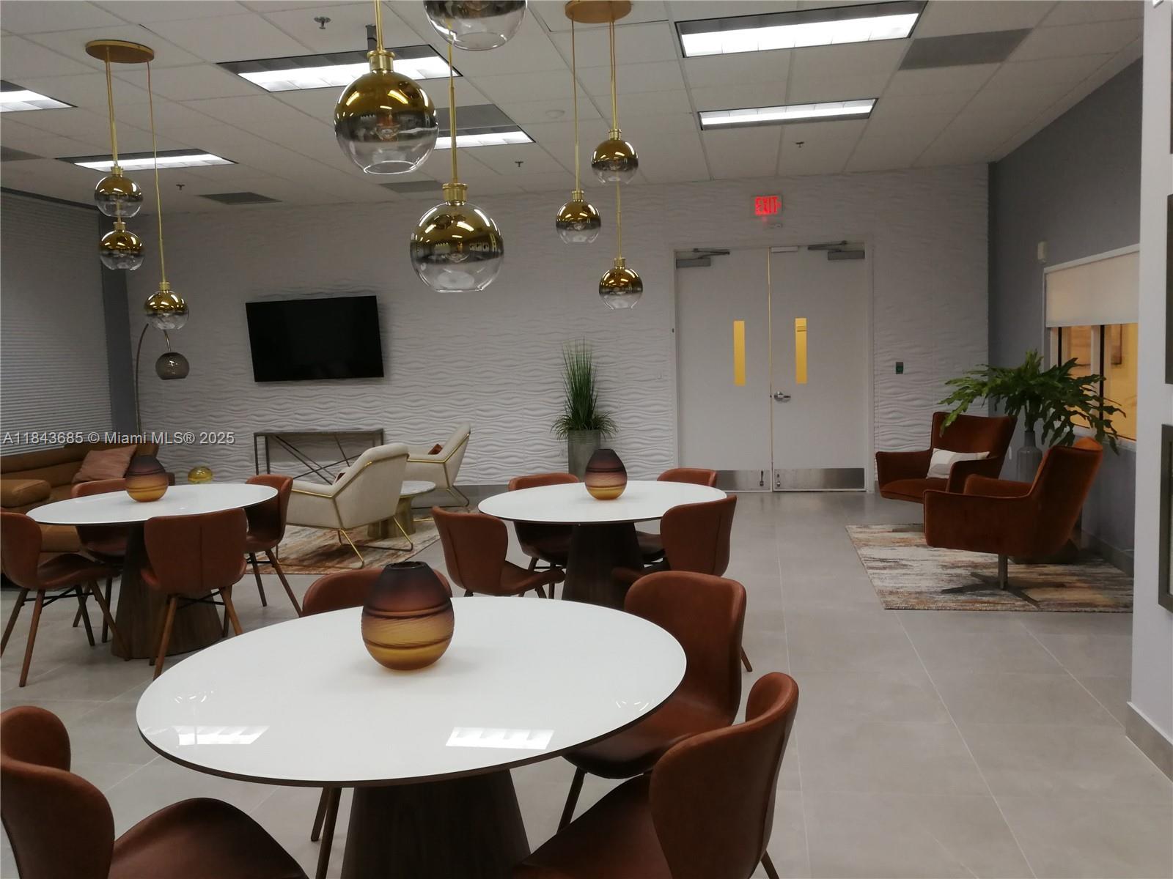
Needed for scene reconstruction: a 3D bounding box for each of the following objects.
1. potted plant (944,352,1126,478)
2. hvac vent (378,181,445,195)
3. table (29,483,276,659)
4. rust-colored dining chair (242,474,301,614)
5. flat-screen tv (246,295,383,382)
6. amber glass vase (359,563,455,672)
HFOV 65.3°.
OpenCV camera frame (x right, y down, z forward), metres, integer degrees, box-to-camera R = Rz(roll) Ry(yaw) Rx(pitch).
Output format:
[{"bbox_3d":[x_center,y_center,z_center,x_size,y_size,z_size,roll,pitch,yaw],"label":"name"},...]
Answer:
[{"bbox_3d":[2.885,-0.126,6.016,1.050,0.930,0.950,-1,6,11],"label":"potted plant"},{"bbox_3d":[-1.656,-2.457,8.886,0.590,0.030,0.590,-1,6,11],"label":"hvac vent"},{"bbox_3d":[-2.242,0.705,4.858,1.180,0.760,1.180,-2,5,0],"label":"table"},{"bbox_3d":[-1.949,0.632,5.214,0.480,0.820,0.540,3,7,42],"label":"rust-colored dining chair"},{"bbox_3d":[-2.905,-1.064,9.777,1.475,0.845,0.060,-1,14,11],"label":"flat-screen tv"},{"bbox_3d":[-0.410,0.396,2.099,0.212,0.235,0.212,-2,5,0],"label":"amber glass vase"}]

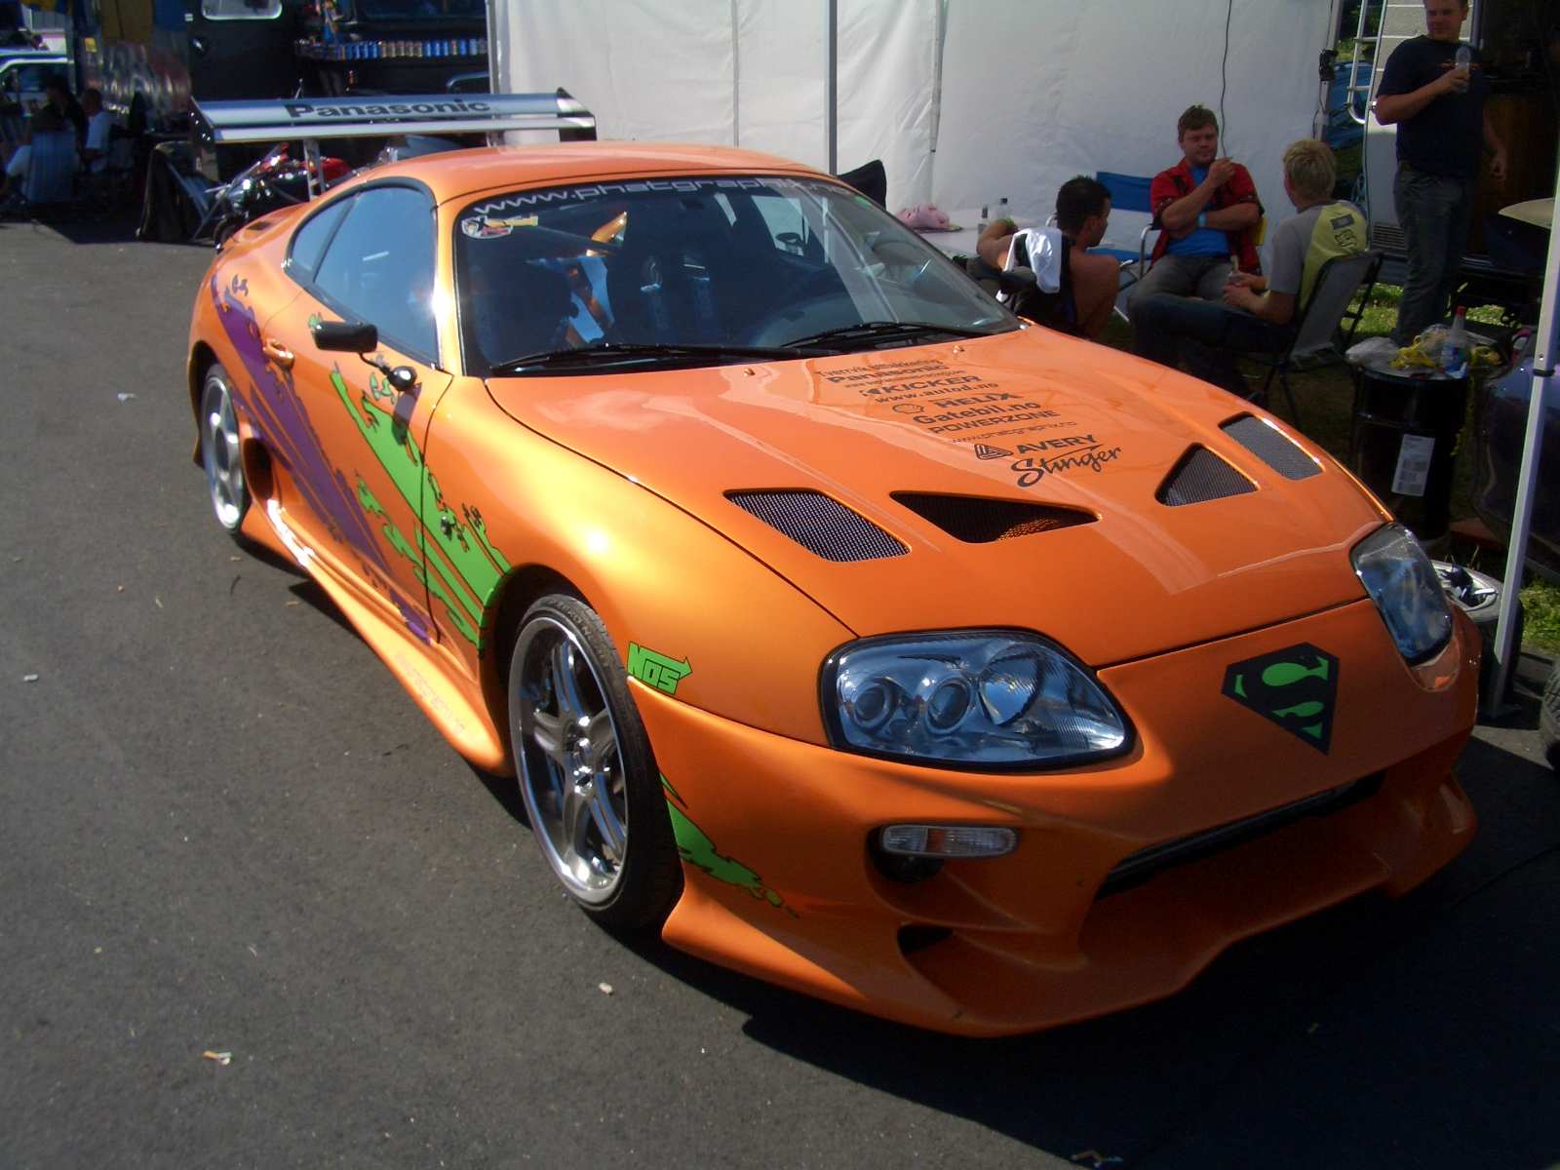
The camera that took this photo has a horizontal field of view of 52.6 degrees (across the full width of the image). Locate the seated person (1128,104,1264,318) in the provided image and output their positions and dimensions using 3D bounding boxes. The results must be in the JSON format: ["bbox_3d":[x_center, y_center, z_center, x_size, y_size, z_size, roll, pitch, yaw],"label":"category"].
[{"bbox_3d":[1.781,-1.357,6.750,0.620,1.250,0.900,5,19,14],"label":"seated person"}]

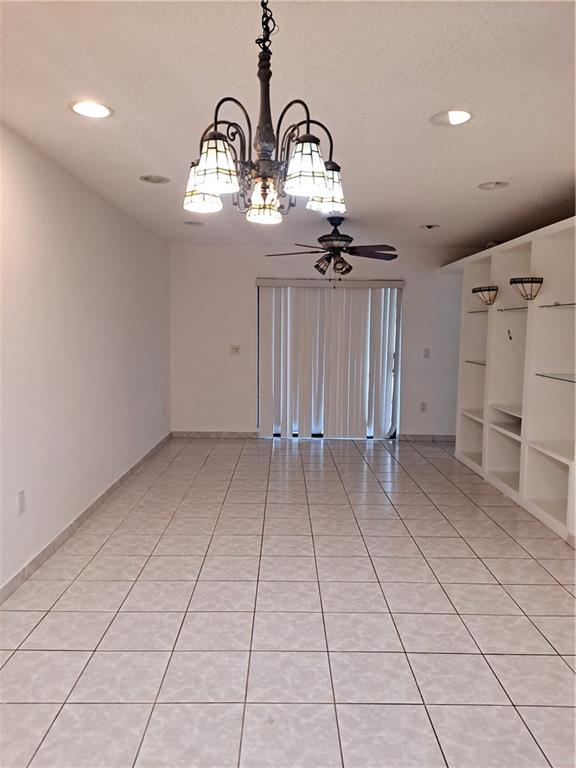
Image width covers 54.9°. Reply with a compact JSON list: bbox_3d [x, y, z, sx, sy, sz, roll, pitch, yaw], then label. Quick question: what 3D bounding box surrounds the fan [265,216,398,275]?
[{"bbox_3d":[0.433,-1.245,5.030,1.320,0.508,1.320,1,6,0],"label":"fan"}]

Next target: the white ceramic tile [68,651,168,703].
[{"bbox_3d":[-0.672,1.194,2.267,0.336,0.010,0.336,1,6,0],"label":"white ceramic tile"}]

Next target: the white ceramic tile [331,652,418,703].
[{"bbox_3d":[0.350,1.206,2.279,0.336,0.010,0.336,1,6,0],"label":"white ceramic tile"}]

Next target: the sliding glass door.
[{"bbox_3d":[0.521,-0.278,6.909,1.800,1.991,0.120,1,6,0],"label":"sliding glass door"}]

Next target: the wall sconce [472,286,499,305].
[{"bbox_3d":[1.810,-0.816,5.146,0.178,0.158,0.290,1,6,0],"label":"wall sconce"}]

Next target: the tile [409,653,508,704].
[{"bbox_3d":[0.690,1.210,2.278,0.336,0.010,0.336,1,6,0],"label":"tile"}]

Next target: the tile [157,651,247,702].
[{"bbox_3d":[-0.331,1.198,2.275,0.336,0.010,0.336,1,6,0],"label":"tile"}]

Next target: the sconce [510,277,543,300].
[{"bbox_3d":[1.816,-0.728,4.298,0.178,0.158,0.290,1,6,0],"label":"sconce"}]

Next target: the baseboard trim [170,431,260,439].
[{"bbox_3d":[-0.932,0.652,7.030,1.091,0.080,0.012,1,6,0],"label":"baseboard trim"}]

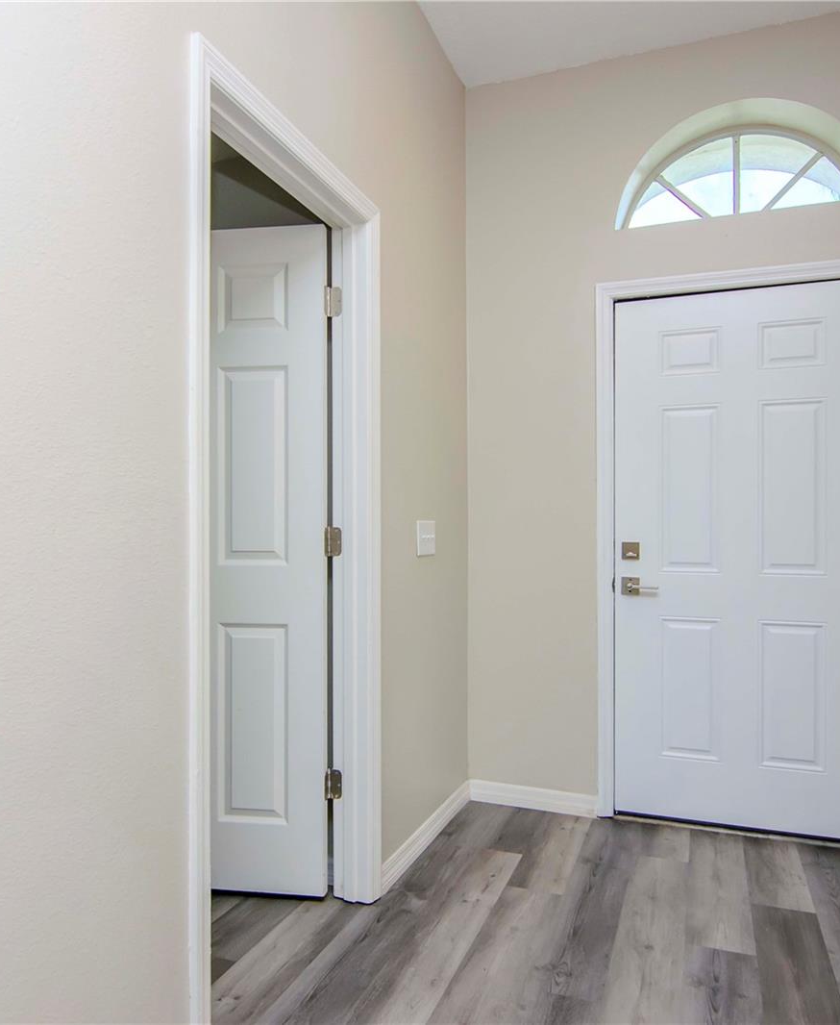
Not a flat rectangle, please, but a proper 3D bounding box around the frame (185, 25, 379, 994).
[{"bbox_3d":[-0.337,0.122,1.763,0.135,2.130,0.827,0,-1,23],"label":"frame"}]

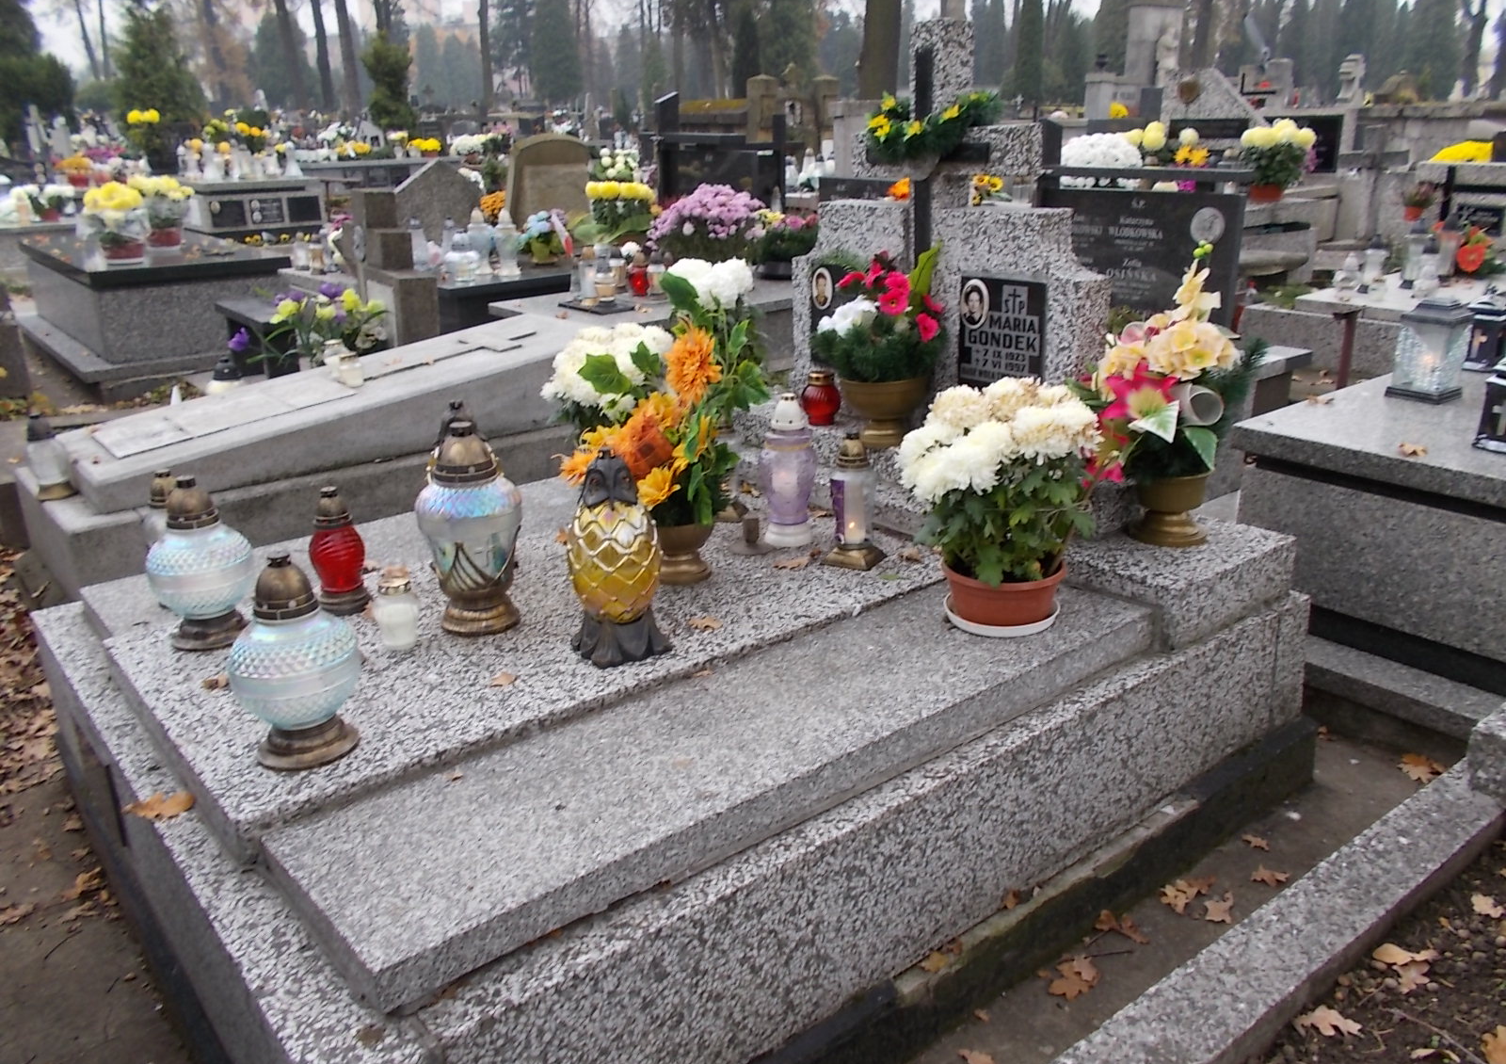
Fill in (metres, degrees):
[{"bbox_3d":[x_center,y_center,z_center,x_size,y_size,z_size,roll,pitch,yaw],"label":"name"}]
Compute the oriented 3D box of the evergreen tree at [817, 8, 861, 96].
[{"bbox_3d":[3.620,-17.536,46.100,2.200,6.900,2.200,-1,19,0],"label":"evergreen tree"}]

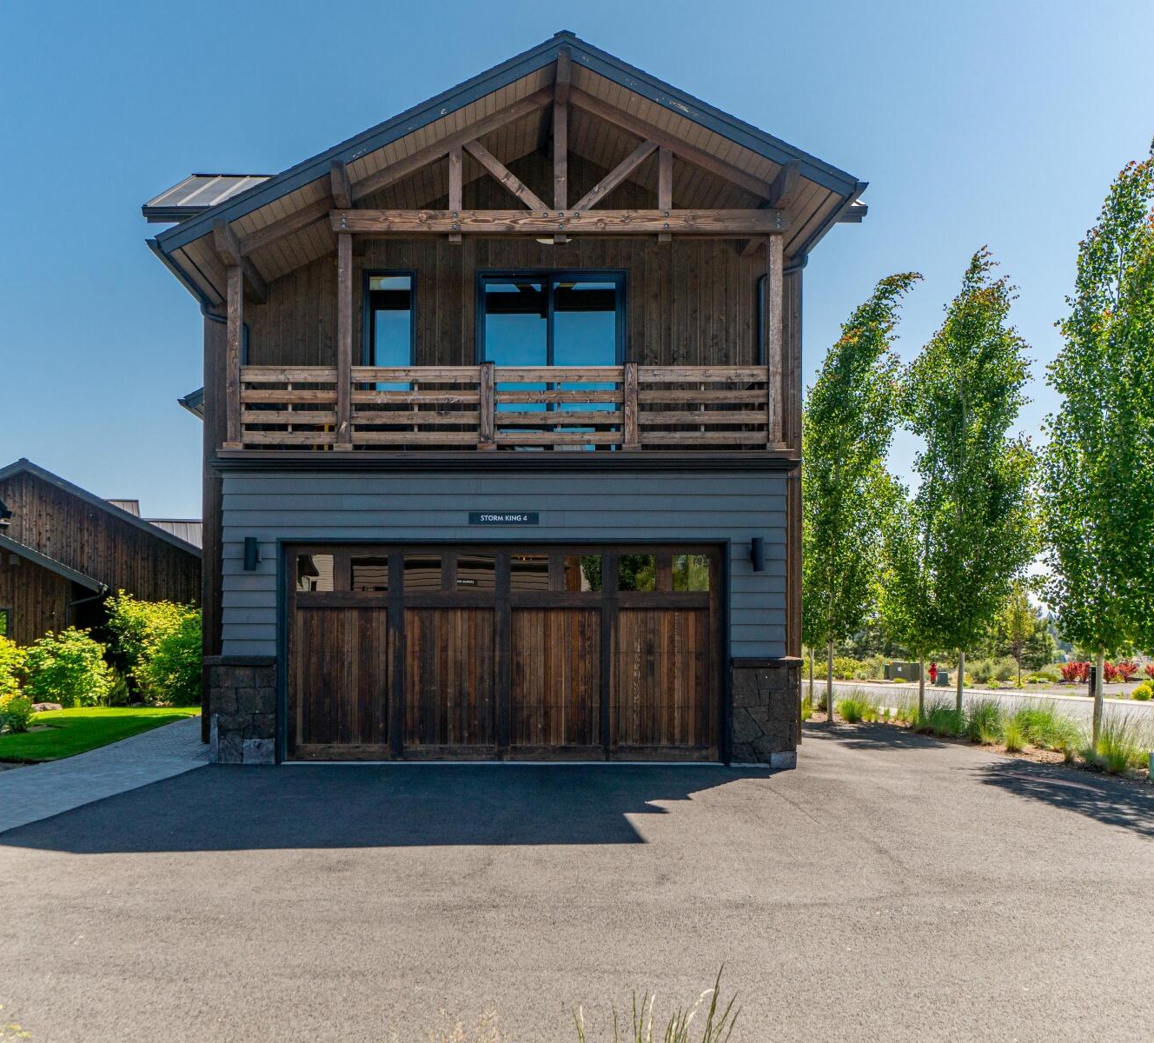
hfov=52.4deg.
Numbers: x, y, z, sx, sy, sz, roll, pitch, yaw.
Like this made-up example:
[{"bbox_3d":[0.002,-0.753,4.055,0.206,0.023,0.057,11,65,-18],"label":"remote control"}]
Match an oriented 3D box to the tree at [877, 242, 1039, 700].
[{"bbox_3d":[5.570,-0.470,17.000,2.100,6.900,1.950,0,-2,0],"label":"tree"}]

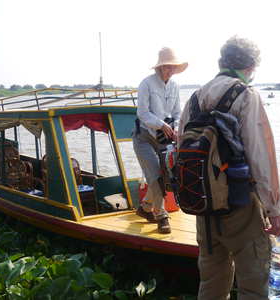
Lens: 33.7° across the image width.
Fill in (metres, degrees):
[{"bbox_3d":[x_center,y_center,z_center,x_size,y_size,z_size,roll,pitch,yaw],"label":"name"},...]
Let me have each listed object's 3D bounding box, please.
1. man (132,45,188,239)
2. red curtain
[{"bbox_3d":[0.190,-0.080,4.230,0.540,1.700,0.520,-6,10,-39],"label":"man"},{"bbox_3d":[-0.612,-0.291,5.100,0.680,0.220,0.070,-6,10,-39],"label":"red curtain"}]

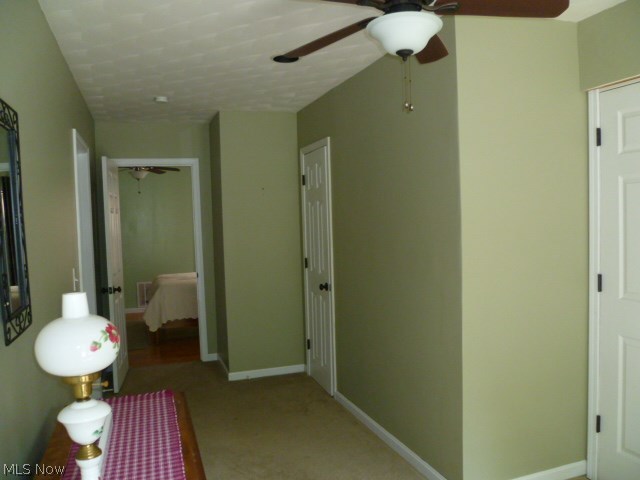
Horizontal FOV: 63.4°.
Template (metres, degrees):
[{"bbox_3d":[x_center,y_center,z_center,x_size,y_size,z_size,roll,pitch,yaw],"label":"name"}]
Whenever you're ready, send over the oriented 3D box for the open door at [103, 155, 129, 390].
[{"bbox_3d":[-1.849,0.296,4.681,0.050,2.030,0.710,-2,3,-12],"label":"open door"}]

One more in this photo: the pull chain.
[{"bbox_3d":[0.321,-0.565,1.880,0.040,0.205,0.030,-1,3,10],"label":"pull chain"}]

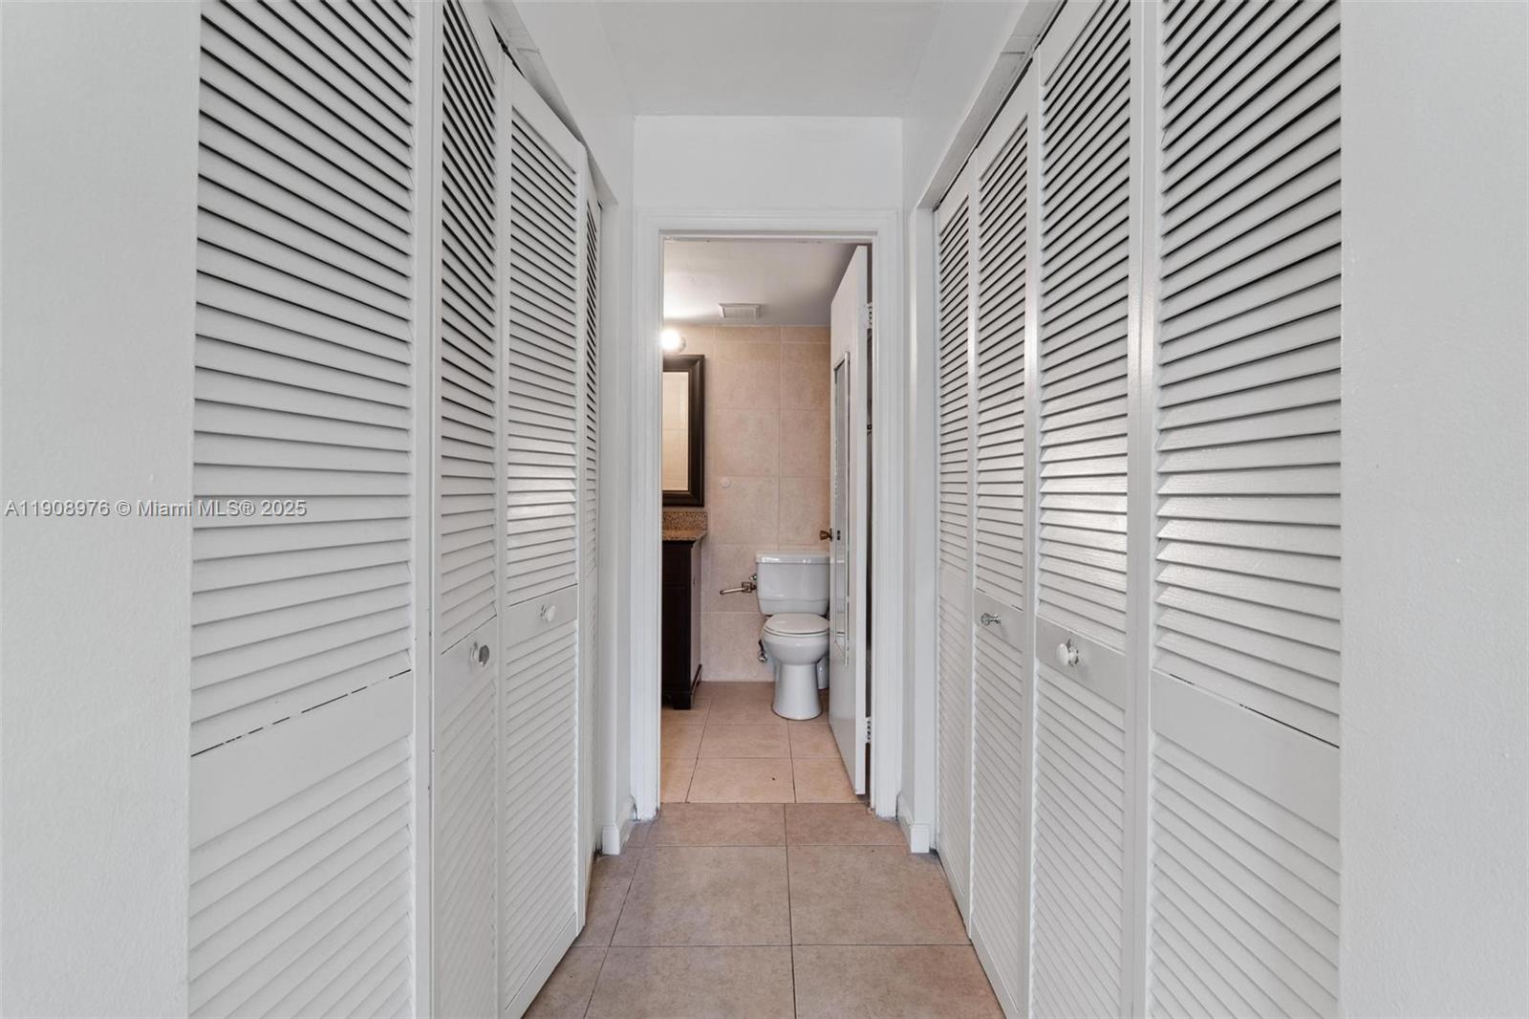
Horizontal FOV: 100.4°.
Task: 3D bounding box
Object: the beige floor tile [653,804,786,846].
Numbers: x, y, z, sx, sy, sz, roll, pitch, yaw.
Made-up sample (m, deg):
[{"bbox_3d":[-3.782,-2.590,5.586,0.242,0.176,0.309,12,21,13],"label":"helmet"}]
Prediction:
[{"bbox_3d":[-0.158,1.082,2.190,0.455,0.010,0.280,0,2,0],"label":"beige floor tile"}]

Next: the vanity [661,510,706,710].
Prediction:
[{"bbox_3d":[-0.738,0.540,3.549,0.800,1.000,0.500,0,2,0],"label":"vanity"}]

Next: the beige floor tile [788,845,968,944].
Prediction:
[{"bbox_3d":[0.296,1.093,1.821,0.452,0.010,0.455,0,2,0],"label":"beige floor tile"}]

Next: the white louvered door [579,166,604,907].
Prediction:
[{"bbox_3d":[-0.501,0.076,1.798,0.030,1.990,0.335,0,2,-10],"label":"white louvered door"}]

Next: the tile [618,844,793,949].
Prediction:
[{"bbox_3d":[-0.159,1.092,1.820,0.457,0.010,0.455,0,2,0],"label":"tile"}]

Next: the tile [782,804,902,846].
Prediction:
[{"bbox_3d":[0.270,1.084,2.188,0.400,0.010,0.280,0,2,0],"label":"tile"}]

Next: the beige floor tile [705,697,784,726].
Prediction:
[{"bbox_3d":[-0.084,1.053,3.316,0.404,0.010,0.404,0,2,0],"label":"beige floor tile"}]

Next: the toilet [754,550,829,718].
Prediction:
[{"bbox_3d":[0.168,0.655,3.458,0.440,0.780,0.690,0,2,0],"label":"toilet"}]

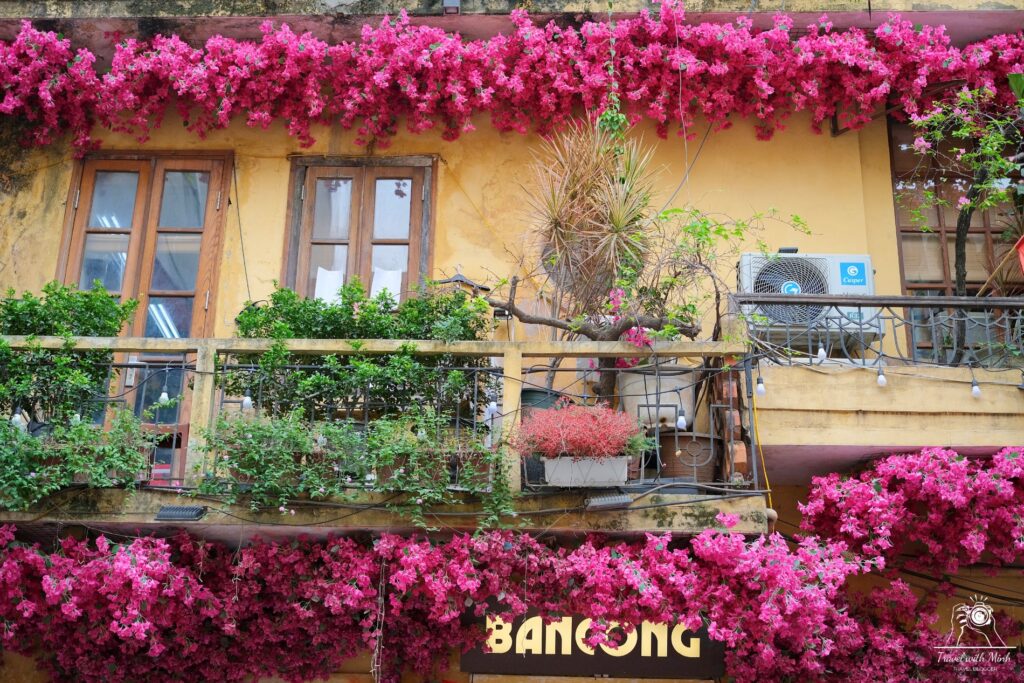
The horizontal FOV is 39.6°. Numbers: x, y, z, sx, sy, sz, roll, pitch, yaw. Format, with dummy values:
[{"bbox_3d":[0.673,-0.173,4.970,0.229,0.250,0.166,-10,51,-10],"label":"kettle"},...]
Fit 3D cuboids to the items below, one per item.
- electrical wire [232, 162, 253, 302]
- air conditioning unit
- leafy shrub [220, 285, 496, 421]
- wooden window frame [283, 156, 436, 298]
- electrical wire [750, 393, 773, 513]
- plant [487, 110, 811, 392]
[{"bbox_3d":[-1.763,-0.725,9.308,0.200,0.985,0.040,1,-21,3],"label":"electrical wire"},{"bbox_3d":[1.766,-0.231,8.481,0.808,0.488,0.300,1,-21,3],"label":"air conditioning unit"},{"bbox_3d":[-0.884,0.072,8.217,1.536,0.797,0.550,1,-21,3],"label":"leafy shrub"},{"bbox_3d":[-0.986,-0.685,9.303,0.976,1.146,0.120,1,-21,3],"label":"wooden window frame"},{"bbox_3d":[1.369,0.595,7.791,0.074,0.653,0.040,1,-21,3],"label":"electrical wire"},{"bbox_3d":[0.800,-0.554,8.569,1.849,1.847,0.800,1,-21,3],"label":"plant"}]

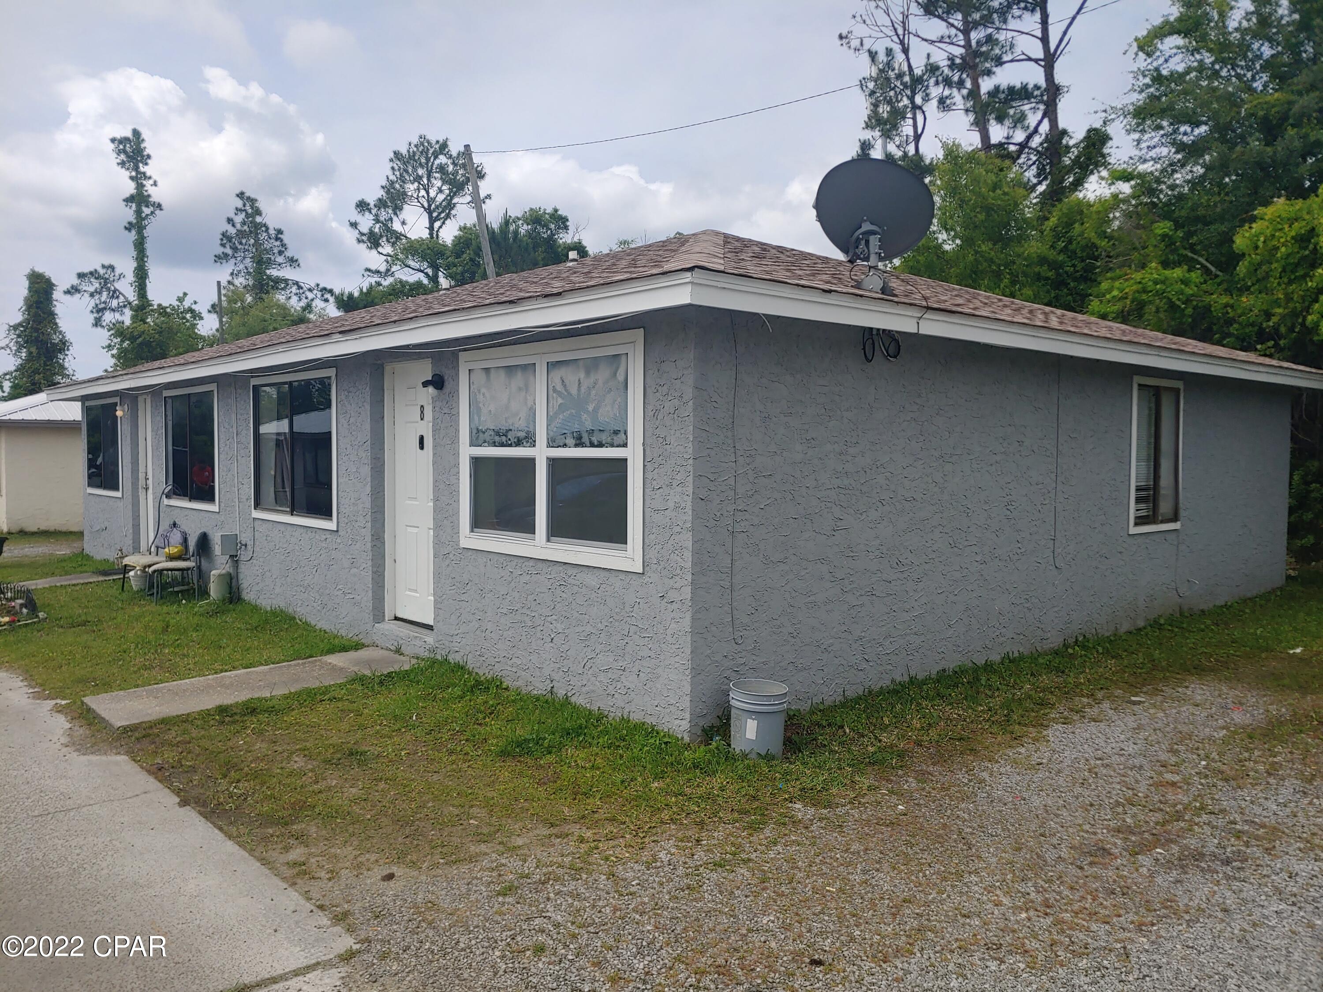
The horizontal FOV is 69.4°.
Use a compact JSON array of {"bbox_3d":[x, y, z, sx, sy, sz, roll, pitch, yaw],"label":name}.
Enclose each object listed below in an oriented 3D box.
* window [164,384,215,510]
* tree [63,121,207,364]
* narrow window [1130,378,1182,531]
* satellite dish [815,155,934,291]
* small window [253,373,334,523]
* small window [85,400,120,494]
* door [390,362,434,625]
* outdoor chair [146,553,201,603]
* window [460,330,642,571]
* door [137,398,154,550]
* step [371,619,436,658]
[{"bbox_3d":[-5.410,-0.547,10.991,0.100,1.379,1.948,-3,4,-43],"label":"window"},{"bbox_3d":[-24.863,-9.110,45.437,6.500,16.512,6.000,-2,3,-29],"label":"tree"},{"bbox_3d":[4.716,-0.383,9.112,1.201,1.452,0.100,-3,4,-42],"label":"narrow window"},{"bbox_3d":[1.275,-1.653,5.820,0.750,0.770,0.550,-1,3,-20],"label":"satellite dish"},{"bbox_3d":[-3.413,-0.431,8.849,0.100,1.379,1.948,-3,4,-43],"label":"small window"},{"bbox_3d":[-8.074,-0.700,13.847,0.100,1.379,1.948,-3,4,-43],"label":"small window"},{"bbox_3d":[-1.867,0.002,7.434,0.090,2.060,0.950,-3,4,-43],"label":"door"},{"bbox_3d":[-5.102,0.707,10.084,0.520,0.740,0.470,-1,3,-26],"label":"outdoor chair"},{"bbox_3d":[-0.734,-0.280,5.976,0.100,1.351,1.914,-3,4,-43],"label":"window"},{"bbox_3d":[-6.640,-0.272,12.507,0.090,2.080,0.950,-3,4,-43],"label":"door"},{"bbox_3d":[-1.931,1.127,7.446,0.220,0.170,1.000,-3,4,-43],"label":"step"}]

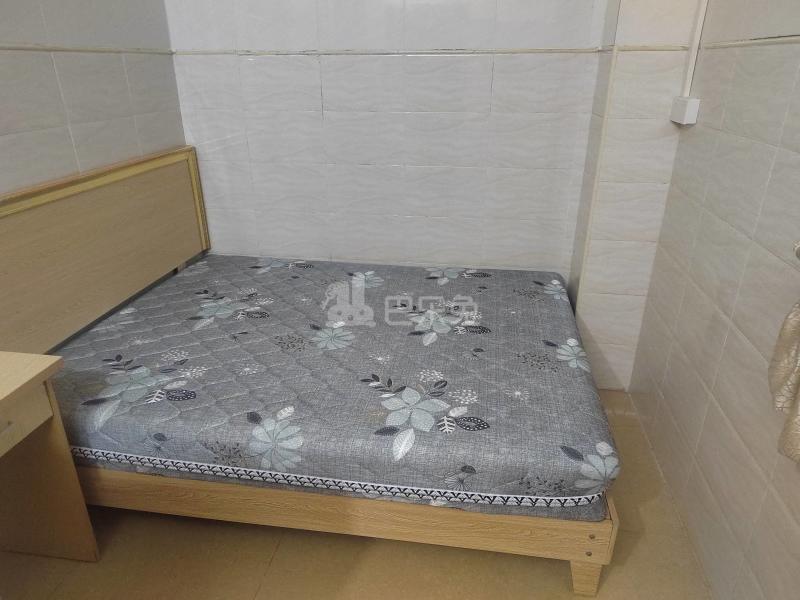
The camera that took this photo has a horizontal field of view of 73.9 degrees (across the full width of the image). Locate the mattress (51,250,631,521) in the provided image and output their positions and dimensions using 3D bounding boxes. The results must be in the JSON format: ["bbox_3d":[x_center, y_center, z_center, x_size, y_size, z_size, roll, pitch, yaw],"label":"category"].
[{"bbox_3d":[-0.243,0.192,2.265,1.933,0.228,1.441,3,24,8],"label":"mattress"}]

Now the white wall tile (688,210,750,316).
[{"bbox_3d":[1.040,-0.133,1.741,0.010,0.256,0.405,4,24,9],"label":"white wall tile"}]

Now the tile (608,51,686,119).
[{"bbox_3d":[0.971,-0.835,2.075,0.286,0.249,0.012,4,24,8],"label":"tile"}]

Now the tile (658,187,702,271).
[{"bbox_3d":[1.105,-0.291,2.103,0.010,0.256,0.396,4,24,9],"label":"tile"}]

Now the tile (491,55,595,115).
[{"bbox_3d":[0.639,-0.986,2.419,0.430,0.256,0.010,3,24,8],"label":"tile"}]

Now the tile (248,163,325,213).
[{"bbox_3d":[-0.576,-0.584,2.786,0.405,0.256,0.010,3,24,8],"label":"tile"}]

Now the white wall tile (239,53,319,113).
[{"bbox_3d":[-0.570,-1.035,2.546,0.400,0.249,0.010,3,24,8],"label":"white wall tile"}]

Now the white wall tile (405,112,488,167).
[{"bbox_3d":[0.221,-0.759,2.528,0.400,0.249,0.010,3,24,8],"label":"white wall tile"}]

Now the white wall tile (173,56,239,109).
[{"bbox_3d":[-0.940,-1.068,2.628,0.336,0.249,0.012,4,24,8],"label":"white wall tile"}]

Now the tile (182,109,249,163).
[{"bbox_3d":[-0.933,-0.829,2.700,0.339,0.249,0.010,3,24,8],"label":"tile"}]

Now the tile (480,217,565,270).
[{"bbox_3d":[0.619,-0.280,2.668,0.400,0.249,0.010,3,24,8],"label":"tile"}]

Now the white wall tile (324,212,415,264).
[{"bbox_3d":[-0.174,-0.328,2.835,0.405,0.256,0.010,3,24,8],"label":"white wall tile"}]

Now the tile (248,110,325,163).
[{"bbox_3d":[-0.574,-0.816,2.673,0.400,0.249,0.012,4,24,8],"label":"tile"}]

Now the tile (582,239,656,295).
[{"bbox_3d":[0.974,-0.144,2.376,0.286,0.249,0.012,4,24,8],"label":"tile"}]

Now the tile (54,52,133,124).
[{"bbox_3d":[-1.201,-0.839,2.097,0.010,0.249,0.397,4,24,9],"label":"tile"}]

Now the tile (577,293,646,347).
[{"bbox_3d":[0.966,0.086,2.443,0.282,0.249,0.010,3,24,8],"label":"tile"}]

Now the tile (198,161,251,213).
[{"bbox_3d":[-0.940,-0.605,2.834,0.331,0.256,0.010,3,24,8],"label":"tile"}]

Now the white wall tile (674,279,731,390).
[{"bbox_3d":[1.041,0.102,1.843,0.010,0.256,0.405,4,24,9],"label":"white wall tile"}]

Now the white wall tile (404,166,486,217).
[{"bbox_3d":[0.221,-0.537,2.655,0.400,0.249,0.012,4,24,8],"label":"white wall tile"}]

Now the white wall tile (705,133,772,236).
[{"bbox_3d":[1.016,-0.357,1.596,0.010,0.249,0.384,3,24,8],"label":"white wall tile"}]

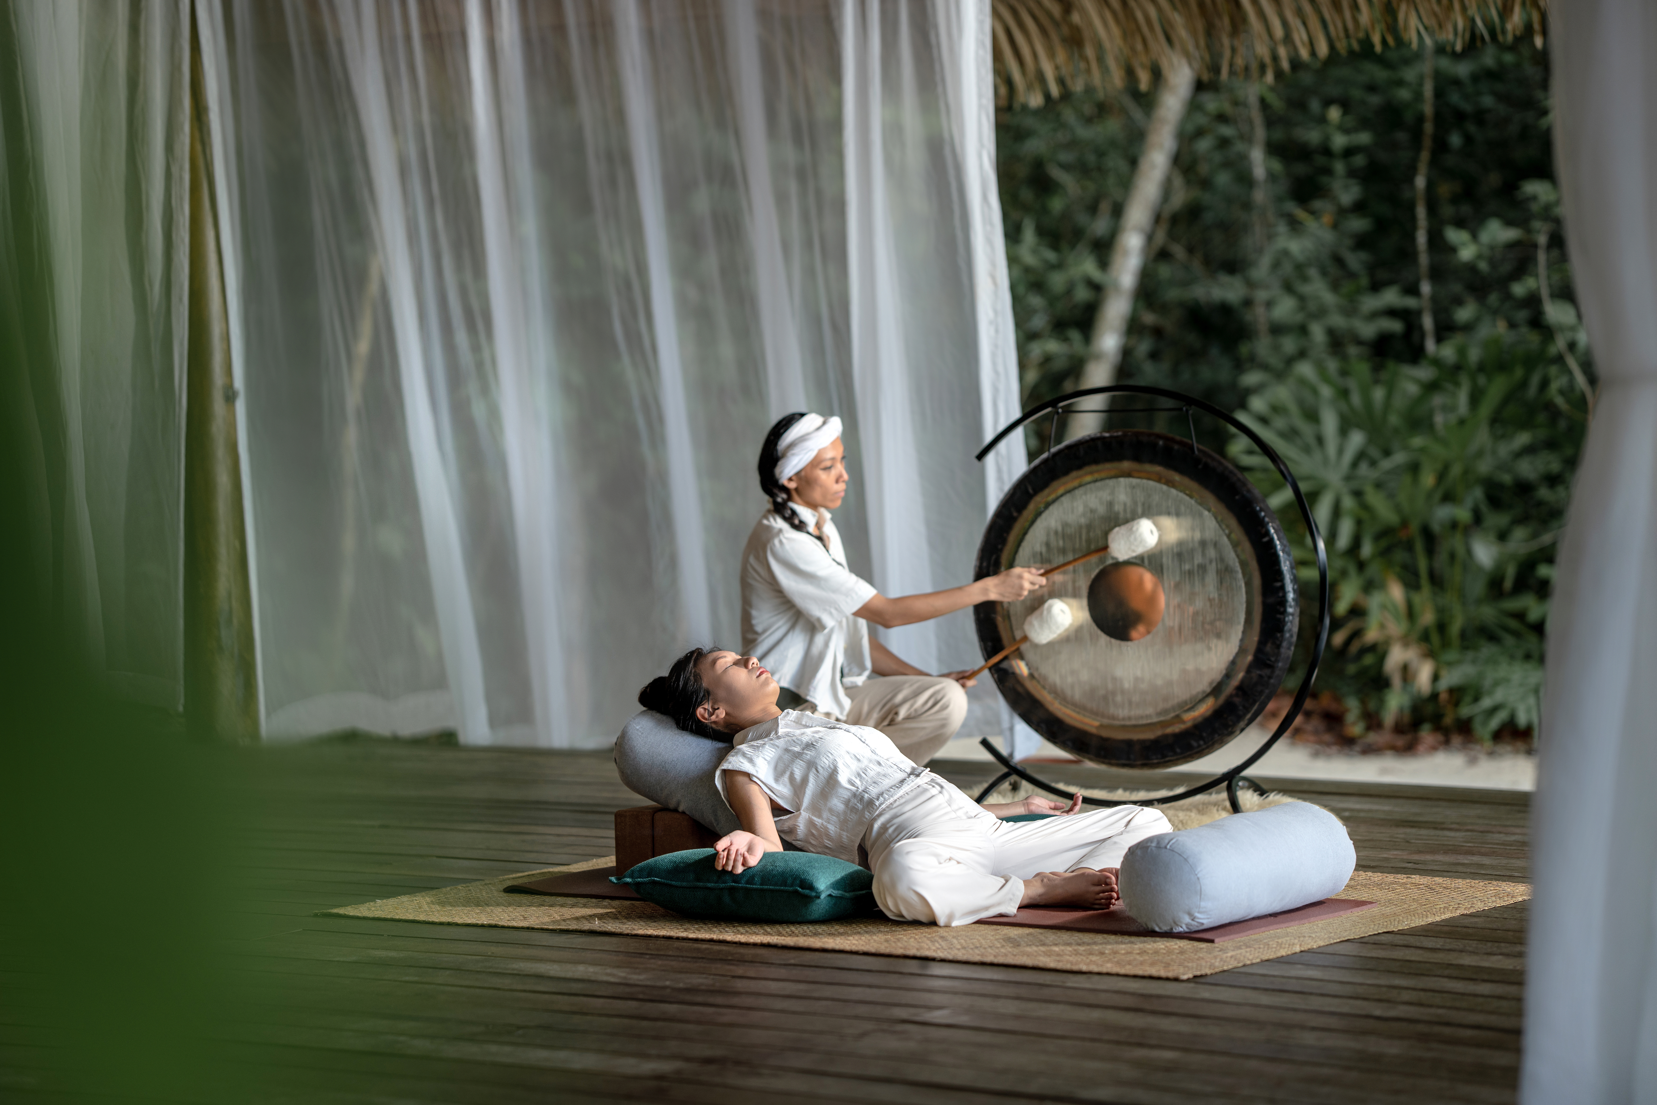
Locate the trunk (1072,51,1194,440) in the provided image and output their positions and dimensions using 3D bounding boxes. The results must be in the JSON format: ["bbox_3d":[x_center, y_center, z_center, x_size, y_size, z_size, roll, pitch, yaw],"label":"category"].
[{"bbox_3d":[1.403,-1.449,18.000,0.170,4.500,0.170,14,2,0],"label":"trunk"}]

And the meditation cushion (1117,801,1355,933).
[{"bbox_3d":[0.827,0.631,7.840,0.212,0.212,0.620,0,3,37],"label":"meditation cushion"}]

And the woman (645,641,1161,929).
[{"bbox_3d":[0.136,0.526,8.520,1.280,0.380,0.980,17,12,33],"label":"woman"}]

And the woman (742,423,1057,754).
[{"bbox_3d":[0.154,0.174,9.620,0.750,1.000,0.600,-1,2,12],"label":"woman"}]

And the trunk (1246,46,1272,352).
[{"bbox_3d":[2.152,-1.622,19.500,0.085,4.200,0.085,-3,2,0],"label":"trunk"}]

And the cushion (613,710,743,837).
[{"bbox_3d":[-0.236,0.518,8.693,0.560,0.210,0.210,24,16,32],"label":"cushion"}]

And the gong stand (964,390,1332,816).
[{"bbox_3d":[0.809,0.129,9.800,0.930,1.090,0.470,-1,2,17],"label":"gong stand"}]

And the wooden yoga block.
[{"bbox_3d":[-0.327,0.651,8.760,0.204,0.152,0.220,0,3,35],"label":"wooden yoga block"}]

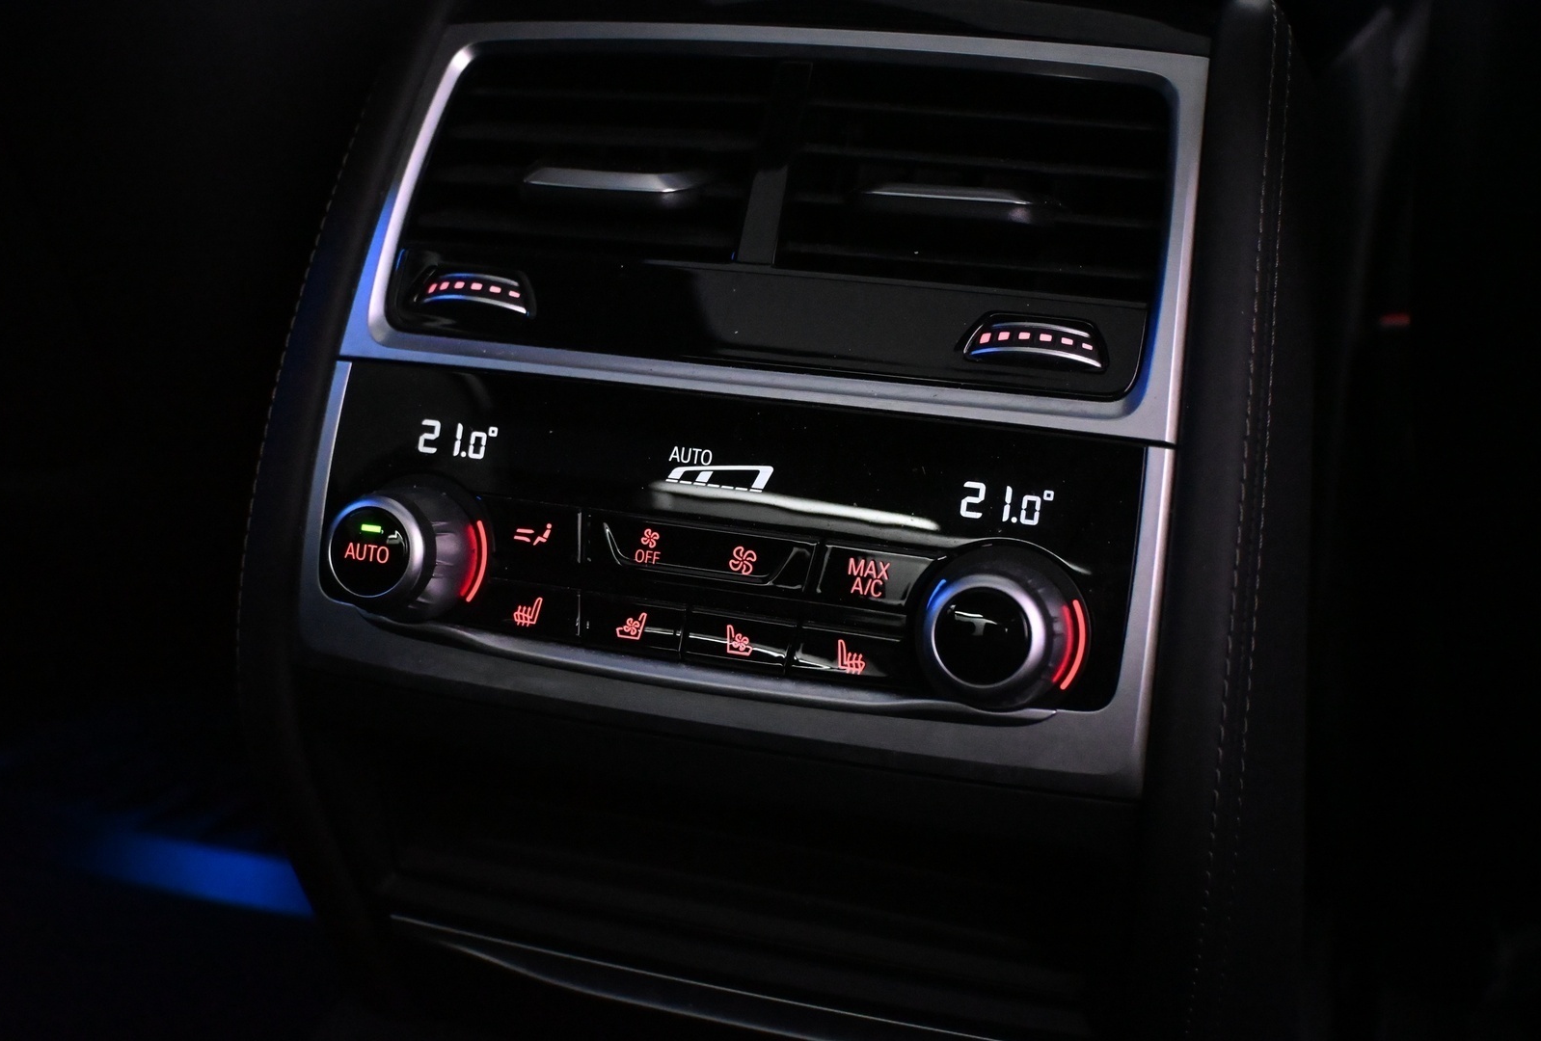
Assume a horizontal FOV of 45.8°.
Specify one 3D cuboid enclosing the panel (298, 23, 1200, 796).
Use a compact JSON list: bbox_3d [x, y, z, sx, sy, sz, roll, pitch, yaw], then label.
[{"bbox_3d":[-0.009,-0.037,0.422,0.208,0.177,0.039,7,-9,17],"label":"panel"}]

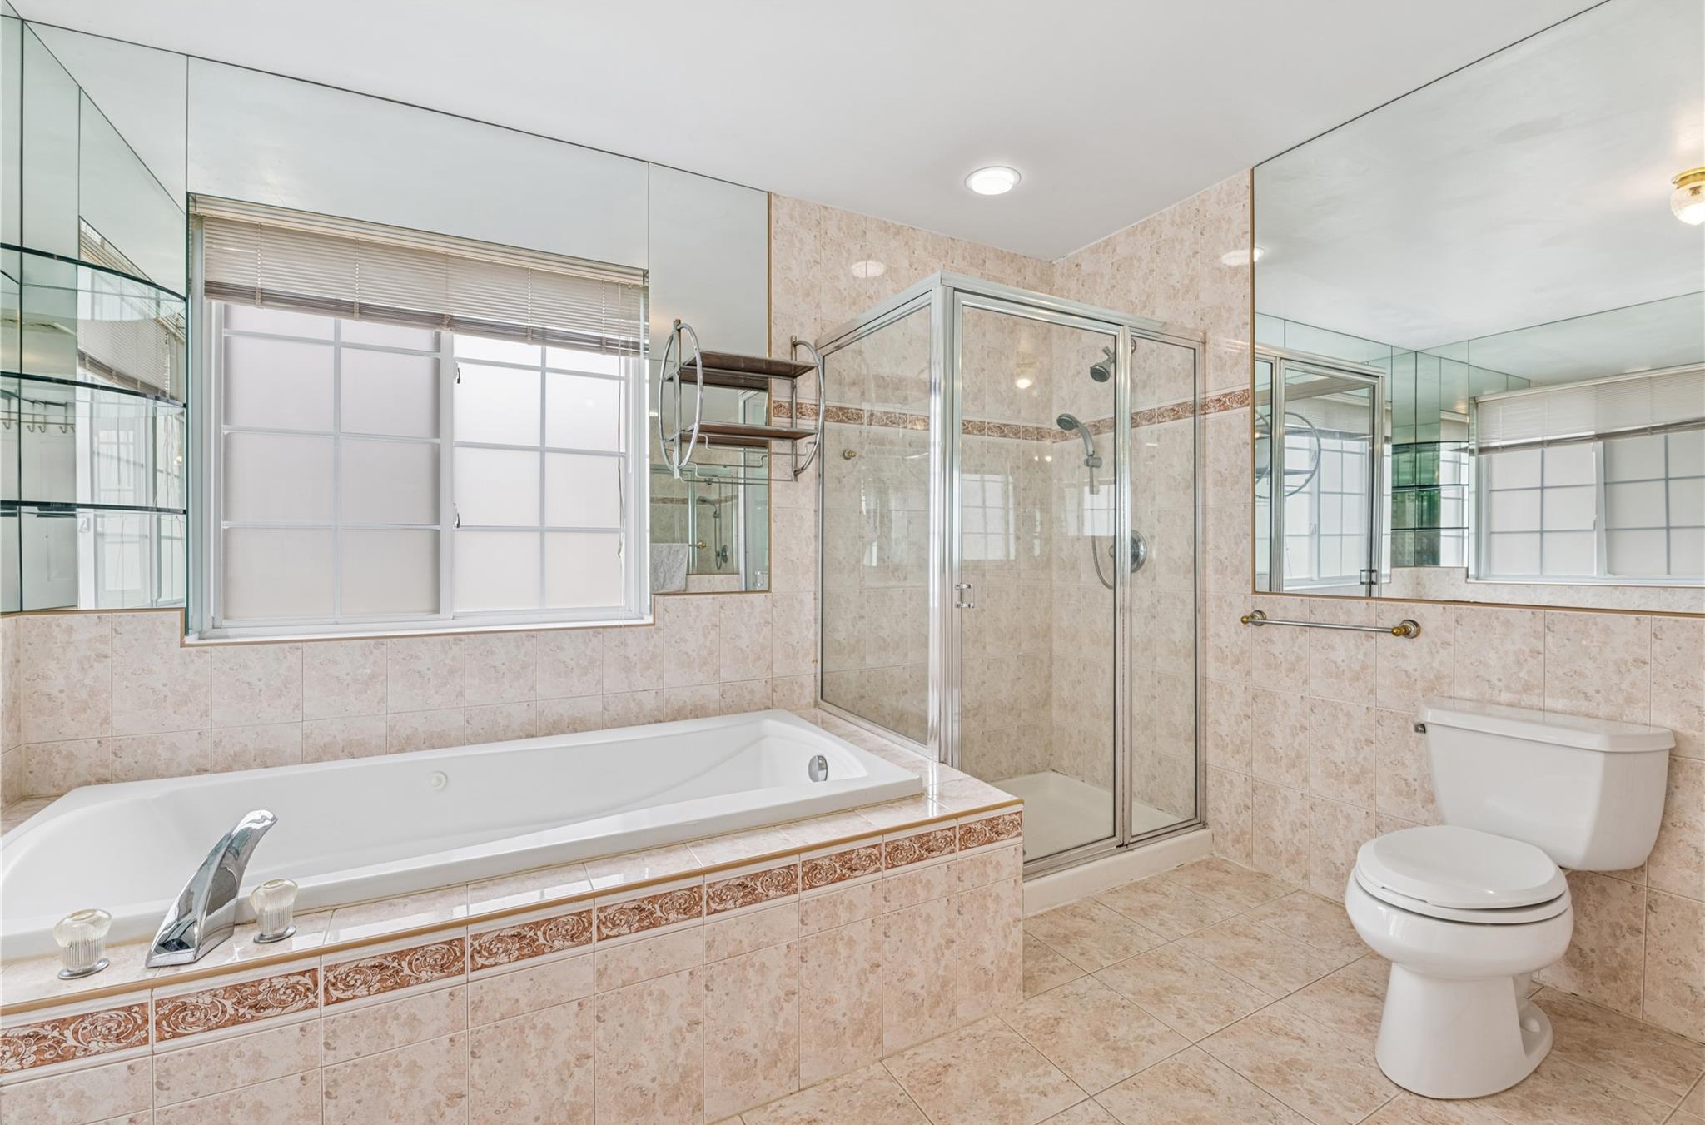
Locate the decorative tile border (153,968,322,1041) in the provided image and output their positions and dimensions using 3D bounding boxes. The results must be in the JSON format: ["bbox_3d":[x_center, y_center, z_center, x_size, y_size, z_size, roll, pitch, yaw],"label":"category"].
[{"bbox_3d":[-0.921,0.664,1.071,0.192,0.062,0.010,0,0,-27],"label":"decorative tile border"}]

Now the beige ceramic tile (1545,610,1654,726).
[{"bbox_3d":[1.846,0.283,1.763,0.010,0.329,0.190,-1,1,-30],"label":"beige ceramic tile"}]

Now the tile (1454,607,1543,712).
[{"bbox_3d":[1.692,0.284,1.864,0.010,0.315,0.200,-1,1,-28],"label":"tile"}]

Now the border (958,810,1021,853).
[{"bbox_3d":[0.334,0.651,1.724,0.196,0.065,0.010,-1,1,-27],"label":"border"}]

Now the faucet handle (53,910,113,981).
[{"bbox_3d":[-1.137,0.565,1.052,0.058,0.074,0.058,0,0,-27],"label":"faucet handle"}]

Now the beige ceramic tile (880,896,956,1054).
[{"bbox_3d":[0.156,0.946,1.631,0.204,0.321,0.010,0,0,-27],"label":"beige ceramic tile"}]

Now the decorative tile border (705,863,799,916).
[{"bbox_3d":[-0.200,0.651,1.411,0.199,0.063,0.010,-1,1,-28],"label":"decorative tile border"}]

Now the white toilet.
[{"bbox_3d":[1.447,0.746,1.653,0.761,0.711,0.467,-1,1,-30],"label":"white toilet"}]

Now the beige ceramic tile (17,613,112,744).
[{"bbox_3d":[-2.035,0.298,1.845,0.168,0.330,0.010,0,0,-27],"label":"beige ceramic tile"}]

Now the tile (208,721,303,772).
[{"bbox_3d":[-1.614,0.505,1.934,0.199,0.125,0.010,-1,1,-28],"label":"tile"}]

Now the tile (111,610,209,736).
[{"bbox_3d":[-1.843,0.295,1.897,0.203,0.326,0.010,-1,1,-27],"label":"tile"}]

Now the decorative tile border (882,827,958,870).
[{"bbox_3d":[0.153,0.639,1.586,0.200,0.070,0.012,-1,1,-28],"label":"decorative tile border"}]

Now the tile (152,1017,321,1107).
[{"bbox_3d":[-0.893,0.726,1.038,0.203,0.077,0.010,-1,1,-28],"label":"tile"}]

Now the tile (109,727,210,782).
[{"bbox_3d":[-1.871,0.528,1.931,0.201,0.130,0.010,0,0,-27],"label":"tile"}]

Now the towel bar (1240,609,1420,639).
[{"bbox_3d":[1.459,0.191,2.208,0.080,0.056,0.510,-1,1,-28],"label":"towel bar"}]

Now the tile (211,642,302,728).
[{"bbox_3d":[-1.662,0.342,1.990,0.203,0.226,0.010,-1,1,-27],"label":"tile"}]

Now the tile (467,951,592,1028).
[{"bbox_3d":[-0.551,0.735,1.227,0.199,0.077,0.010,-1,1,-28],"label":"tile"}]

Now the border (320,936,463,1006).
[{"bbox_3d":[-0.727,0.652,1.134,0.199,0.063,0.010,-1,1,-28],"label":"border"}]

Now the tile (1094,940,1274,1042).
[{"bbox_3d":[0.829,1.076,1.792,0.310,0.010,0.310,-1,1,-28],"label":"tile"}]

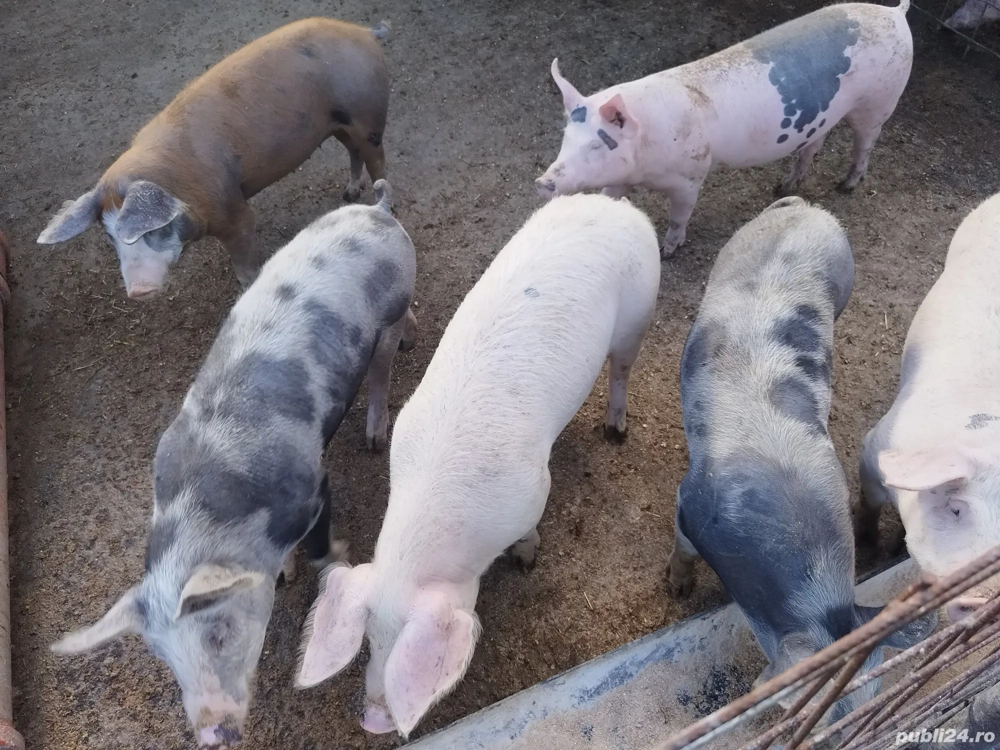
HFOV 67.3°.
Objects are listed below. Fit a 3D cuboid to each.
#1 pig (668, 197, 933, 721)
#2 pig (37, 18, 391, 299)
[{"bbox_3d":[0.578,0.112,1.470,0.371,0.608,1.072,6,44,8],"label":"pig"},{"bbox_3d":[-0.710,-0.601,2.236,0.376,0.644,1.148,27,50,27],"label":"pig"}]

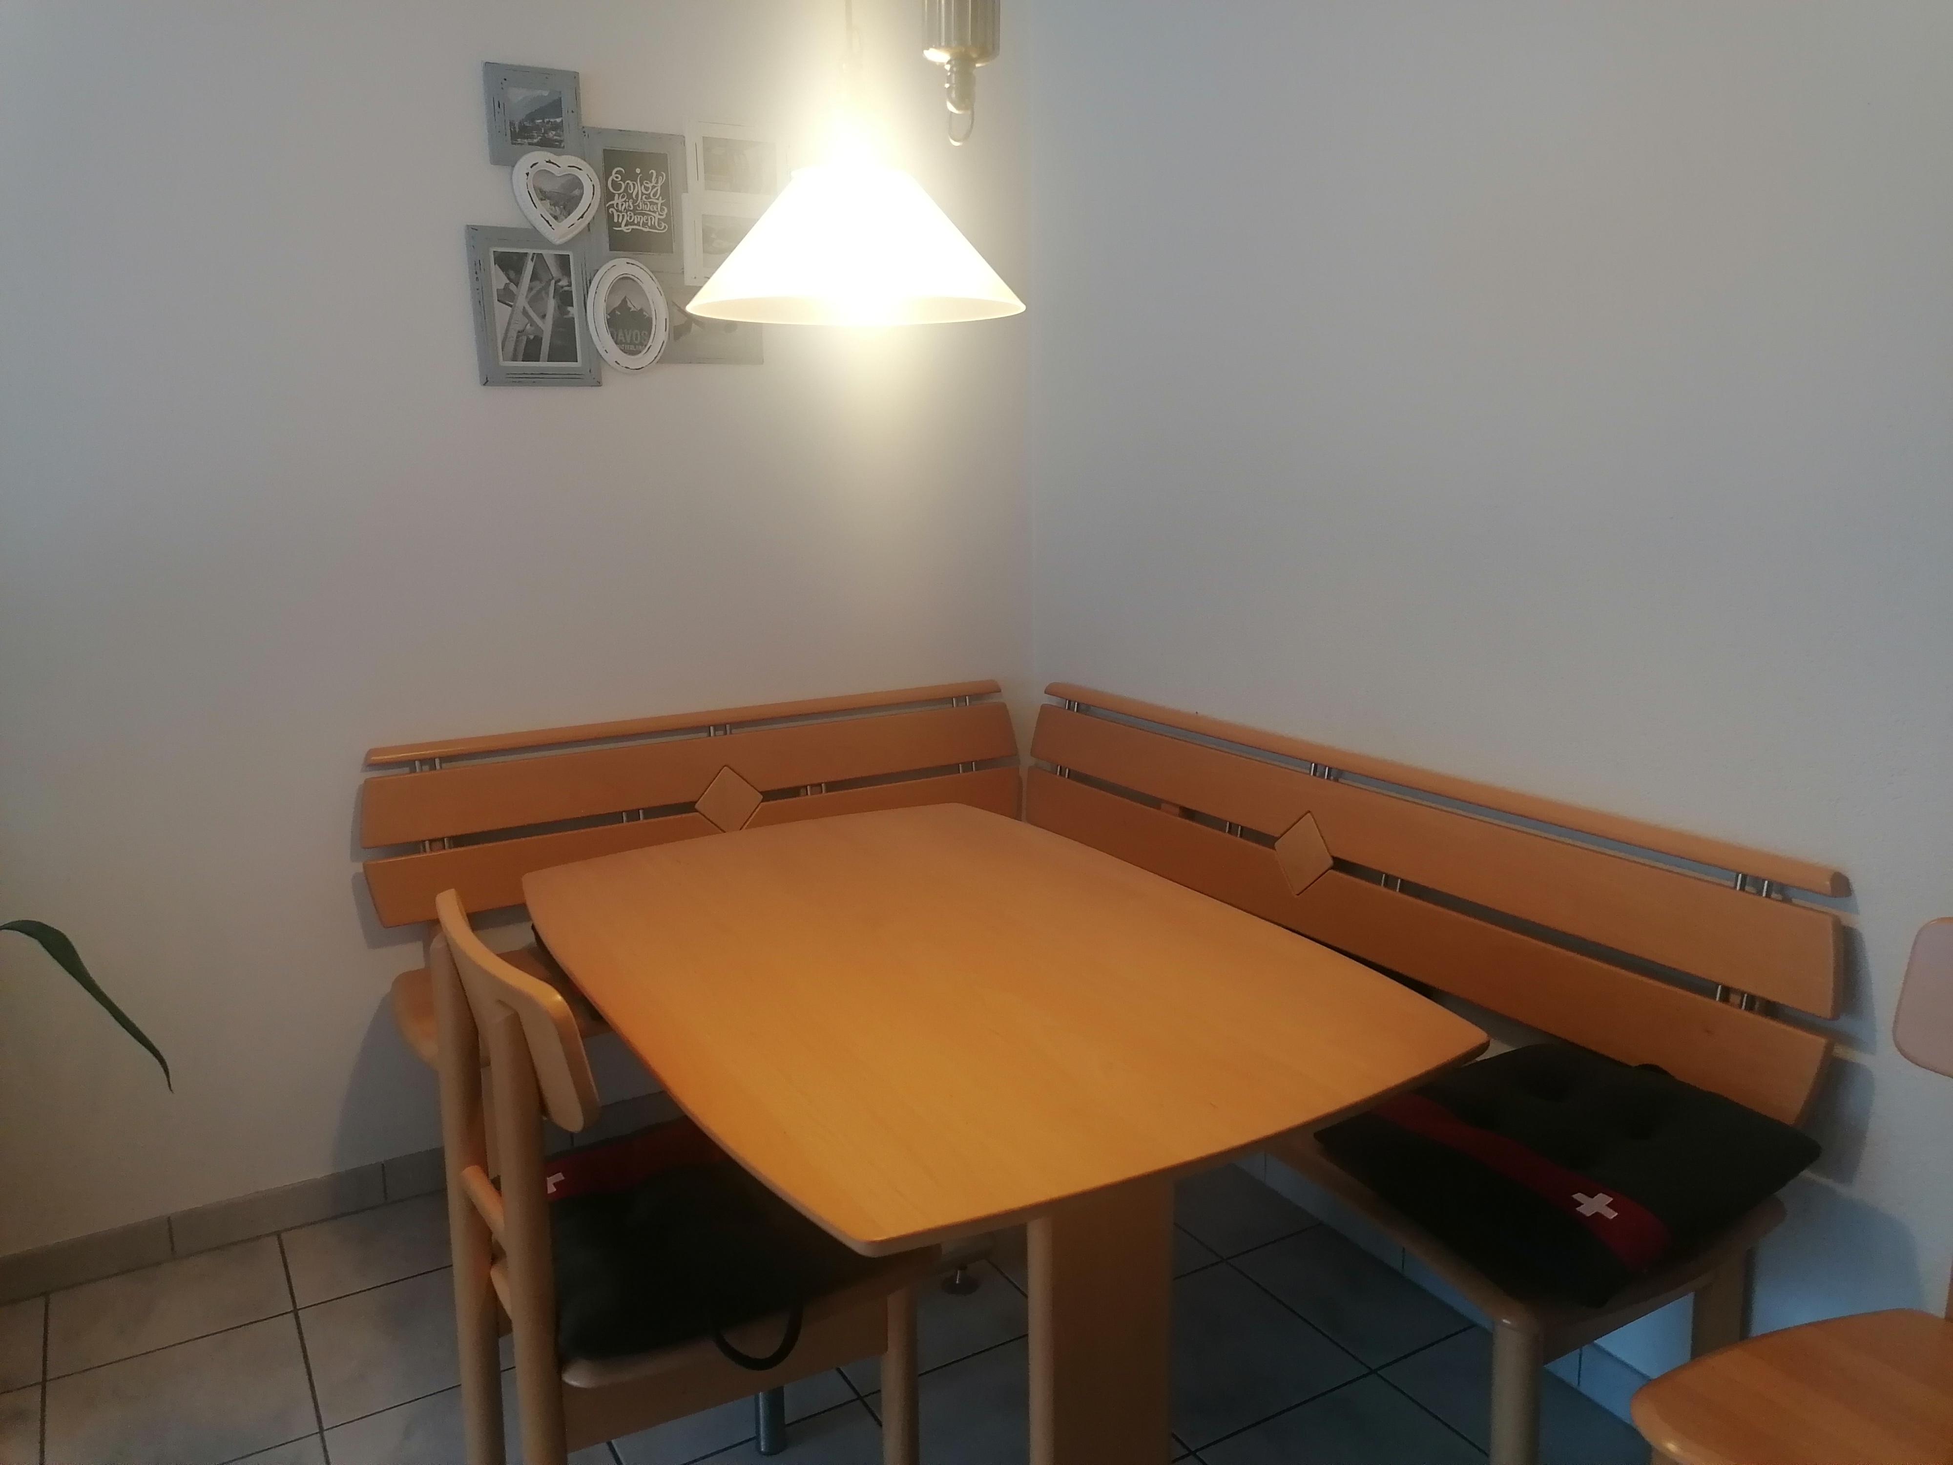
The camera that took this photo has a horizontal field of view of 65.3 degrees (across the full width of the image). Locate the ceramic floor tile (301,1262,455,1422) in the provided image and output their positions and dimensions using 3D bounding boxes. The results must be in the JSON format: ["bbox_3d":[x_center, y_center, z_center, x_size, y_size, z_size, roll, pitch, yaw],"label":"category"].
[{"bbox_3d":[-0.850,0.925,2.342,0.330,0.012,0.330,-8,15,-29],"label":"ceramic floor tile"}]

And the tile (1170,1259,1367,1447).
[{"bbox_3d":[0.349,0.922,2.270,0.330,0.012,0.330,-8,15,-29],"label":"tile"}]

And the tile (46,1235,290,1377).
[{"bbox_3d":[-1.288,0.913,2.430,0.330,0.012,0.261,-8,15,-29],"label":"tile"}]

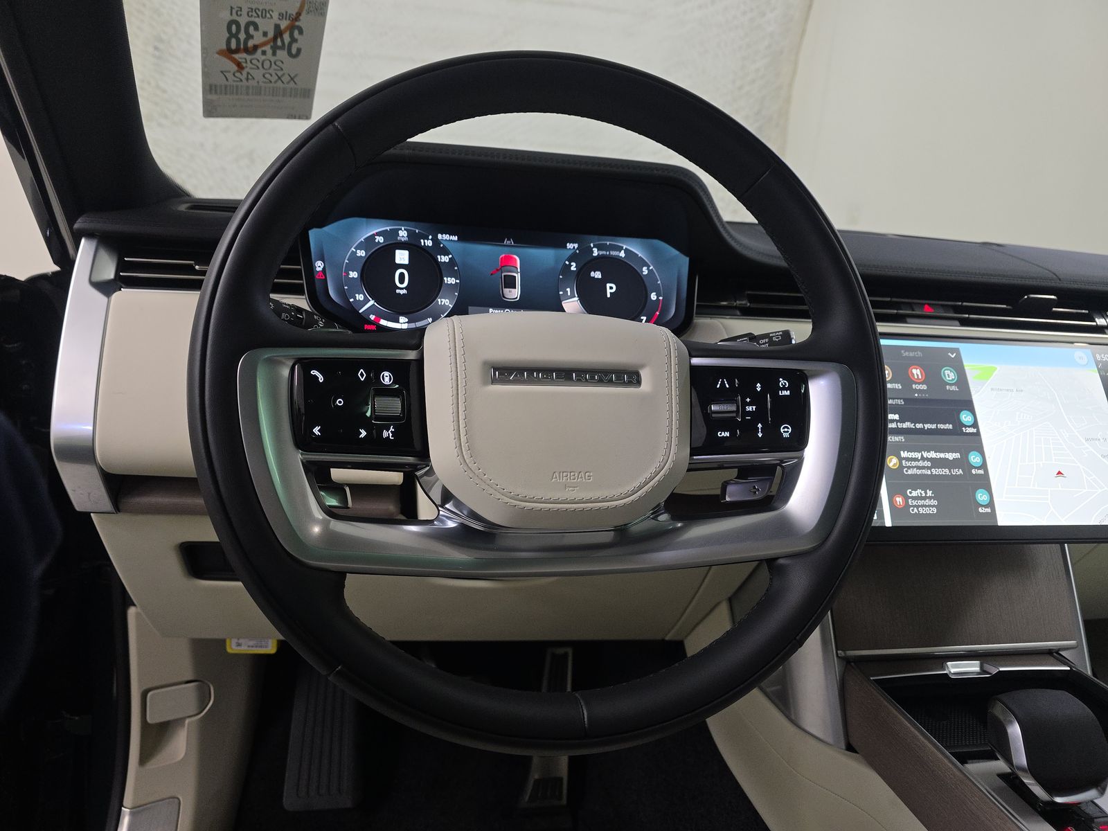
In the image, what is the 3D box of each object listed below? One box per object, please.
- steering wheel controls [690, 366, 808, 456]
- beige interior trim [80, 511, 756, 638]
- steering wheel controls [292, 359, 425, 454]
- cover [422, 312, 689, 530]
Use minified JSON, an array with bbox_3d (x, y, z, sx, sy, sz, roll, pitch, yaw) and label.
[{"bbox_3d":[0.115,-0.001,0.426,0.066,0.049,0.020,1,-8,-12],"label":"steering wheel controls"},{"bbox_3d":[-0.095,0.154,0.710,0.585,0.165,0.100,1,15,-12],"label":"beige interior trim"},{"bbox_3d":[-0.102,-0.005,0.382,0.066,0.049,0.020,1,-8,-12],"label":"steering wheel controls"},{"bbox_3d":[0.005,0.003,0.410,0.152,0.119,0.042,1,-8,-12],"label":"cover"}]

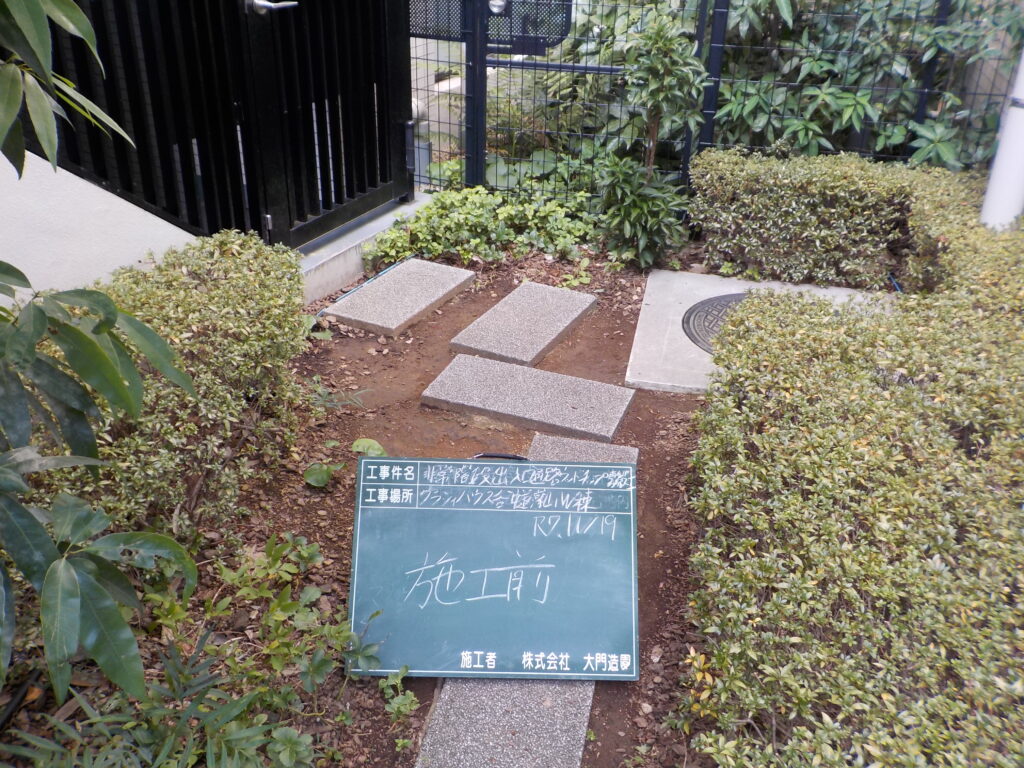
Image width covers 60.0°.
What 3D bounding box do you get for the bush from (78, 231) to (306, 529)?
[{"bbox_3d":[-0.926,-0.076,2.521,0.620,0.440,1.000,4,28,5],"label":"bush"}]

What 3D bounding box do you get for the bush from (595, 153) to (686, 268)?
[{"bbox_3d":[0.574,-0.795,3.850,0.400,0.460,0.380,6,28,8],"label":"bush"}]

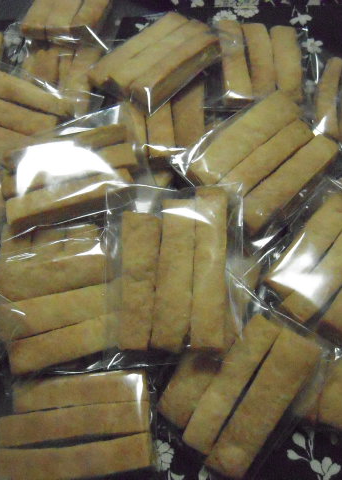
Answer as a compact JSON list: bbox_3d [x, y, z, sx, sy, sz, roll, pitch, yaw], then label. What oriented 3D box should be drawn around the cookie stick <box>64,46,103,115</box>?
[{"bbox_3d":[-0.093,-0.169,0.550,0.024,0.018,0.106,2,62,1],"label":"cookie stick"}]

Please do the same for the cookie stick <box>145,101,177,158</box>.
[{"bbox_3d":[-0.011,-0.126,0.509,0.024,0.018,0.106,-5,62,-3],"label":"cookie stick"}]

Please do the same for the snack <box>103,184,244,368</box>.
[{"bbox_3d":[0.002,0.028,0.402,0.096,0.026,0.132,2,74,1],"label":"snack"}]

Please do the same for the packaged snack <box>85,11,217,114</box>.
[{"bbox_3d":[-0.016,-0.178,0.514,0.112,0.028,0.079,-40,69,-19],"label":"packaged snack"}]

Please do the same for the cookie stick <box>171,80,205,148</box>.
[{"bbox_3d":[0.018,-0.129,0.510,0.024,0.018,0.106,-4,62,-2],"label":"cookie stick"}]

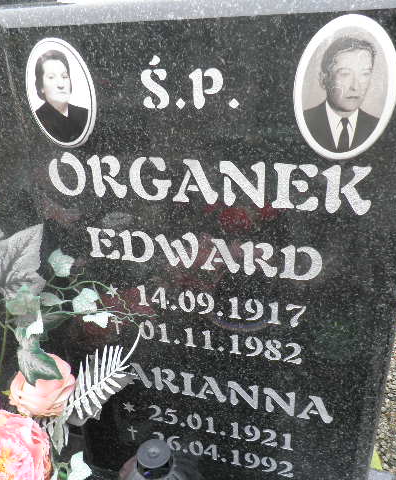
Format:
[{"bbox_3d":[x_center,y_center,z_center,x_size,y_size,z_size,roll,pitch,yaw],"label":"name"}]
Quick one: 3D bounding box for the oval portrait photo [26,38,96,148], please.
[{"bbox_3d":[-0.199,-0.207,0.636,0.111,0.152,0.011,5,27,15],"label":"oval portrait photo"}]

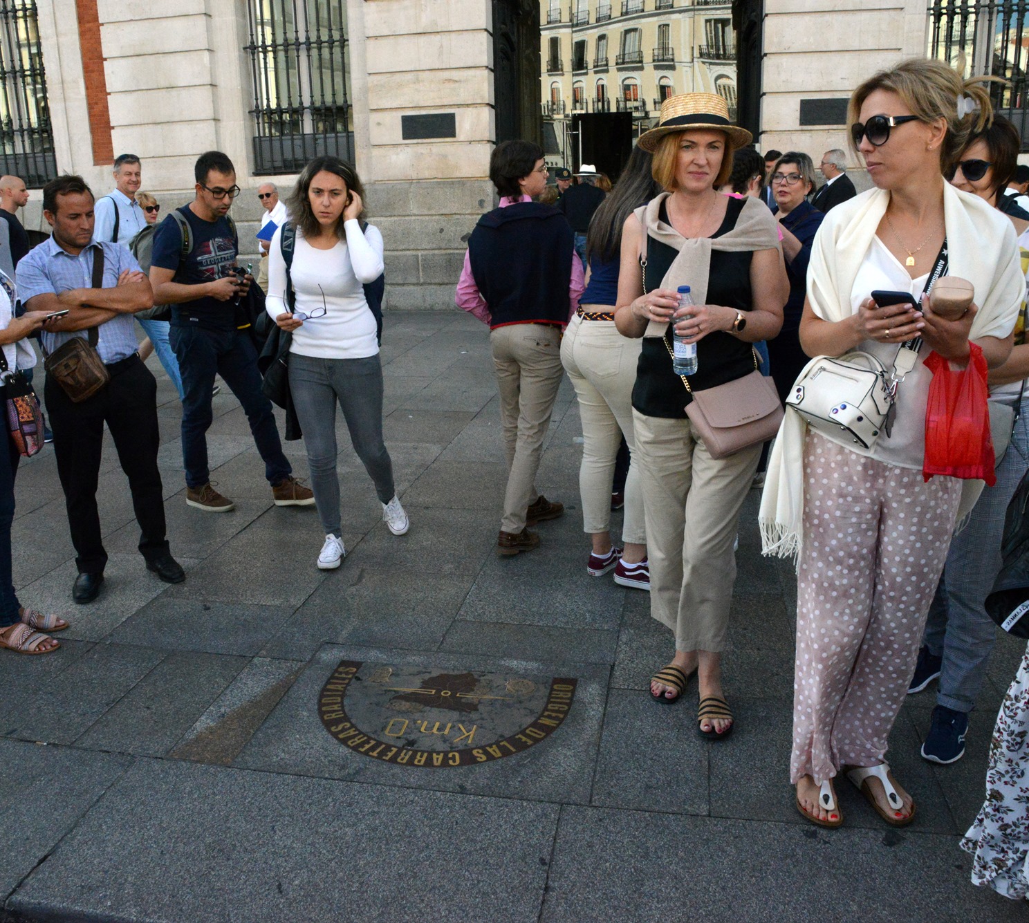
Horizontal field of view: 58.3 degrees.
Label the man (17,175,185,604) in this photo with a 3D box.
[{"bbox_3d":[-1.588,-0.295,3.533,0.540,1.590,0.420,-9,17,-27],"label":"man"}]

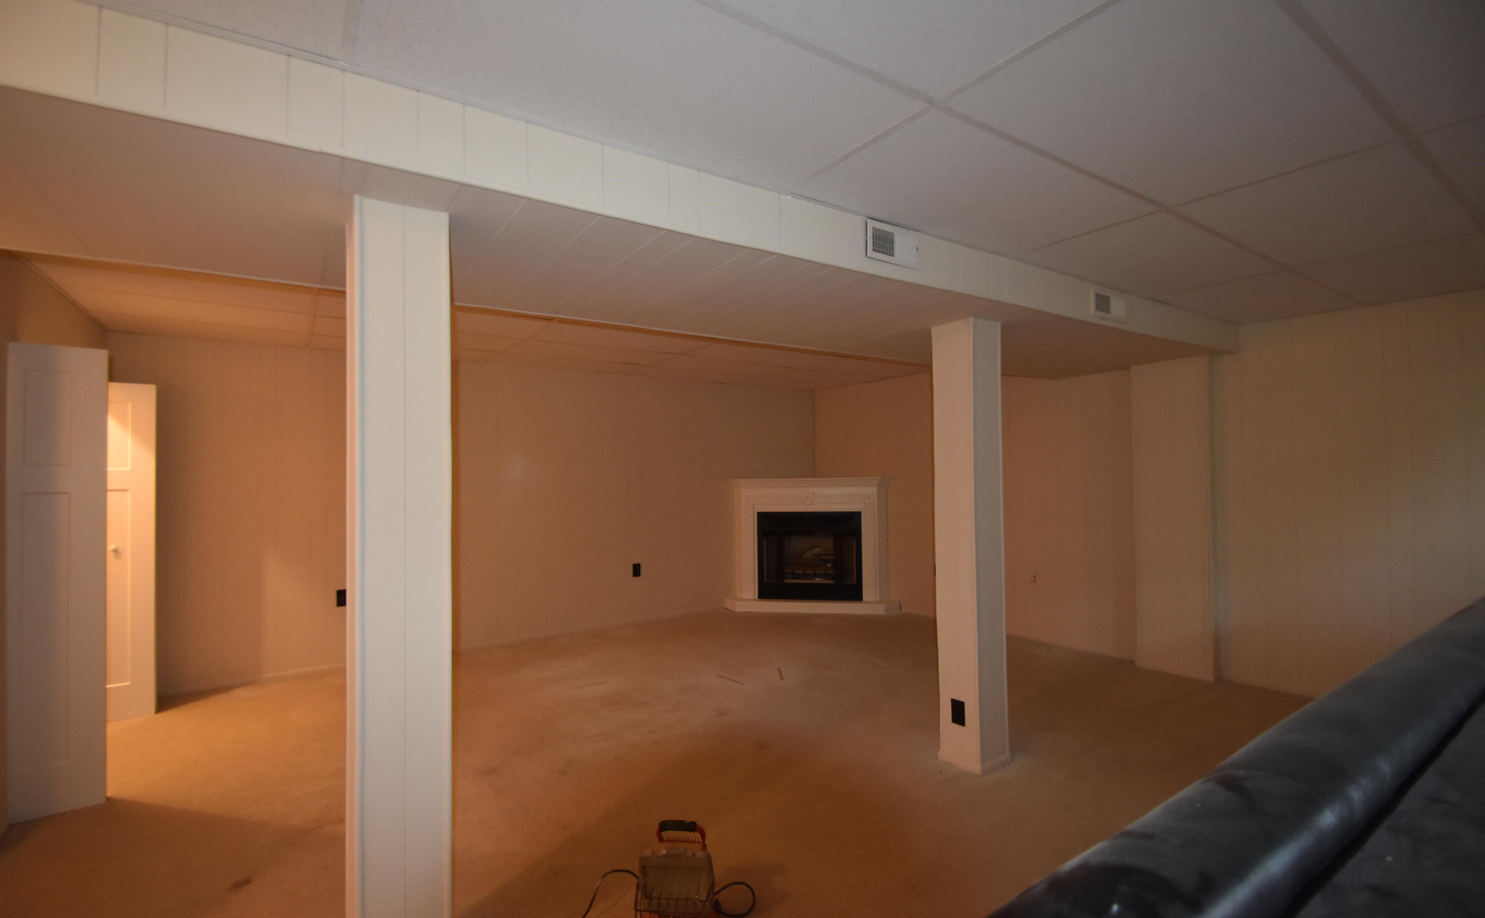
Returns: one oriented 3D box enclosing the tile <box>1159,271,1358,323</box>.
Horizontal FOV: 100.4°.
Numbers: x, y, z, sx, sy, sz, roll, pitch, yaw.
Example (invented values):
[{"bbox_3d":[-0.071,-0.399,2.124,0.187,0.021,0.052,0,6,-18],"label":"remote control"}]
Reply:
[{"bbox_3d":[2.898,-0.886,3.443,1.180,0.022,0.550,0,-1,-33],"label":"tile"}]

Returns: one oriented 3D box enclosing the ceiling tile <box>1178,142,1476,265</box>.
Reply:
[{"bbox_3d":[2.204,-0.894,2.292,1.190,0.022,0.565,0,-1,-33],"label":"ceiling tile"}]

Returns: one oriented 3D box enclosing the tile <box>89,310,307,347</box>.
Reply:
[{"bbox_3d":[-3.424,-0.827,3.996,1.030,0.022,0.560,0,-1,-33],"label":"tile"}]

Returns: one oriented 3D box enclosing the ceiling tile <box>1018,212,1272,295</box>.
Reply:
[{"bbox_3d":[1.867,-0.888,2.753,1.190,0.022,0.535,0,-1,-33],"label":"ceiling tile"}]

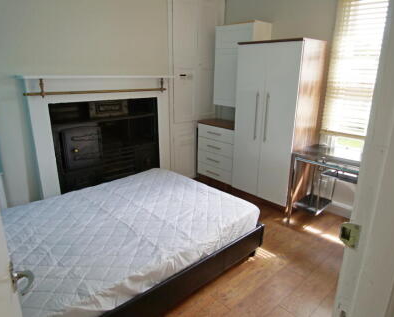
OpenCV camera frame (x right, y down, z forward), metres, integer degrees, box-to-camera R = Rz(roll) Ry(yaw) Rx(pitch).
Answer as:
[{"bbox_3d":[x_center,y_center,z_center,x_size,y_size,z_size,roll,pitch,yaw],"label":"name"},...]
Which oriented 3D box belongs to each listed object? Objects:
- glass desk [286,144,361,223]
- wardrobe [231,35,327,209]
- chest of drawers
[{"bbox_3d":[1.417,0.359,2.410,0.560,0.750,0.910,-16,24,-40],"label":"glass desk"},{"bbox_3d":[0.919,-0.394,3.015,0.514,1.810,0.768,-16,24,-40],"label":"wardrobe"},{"bbox_3d":[0.392,-0.081,3.633,0.400,0.838,0.672,-16,24,-40],"label":"chest of drawers"}]

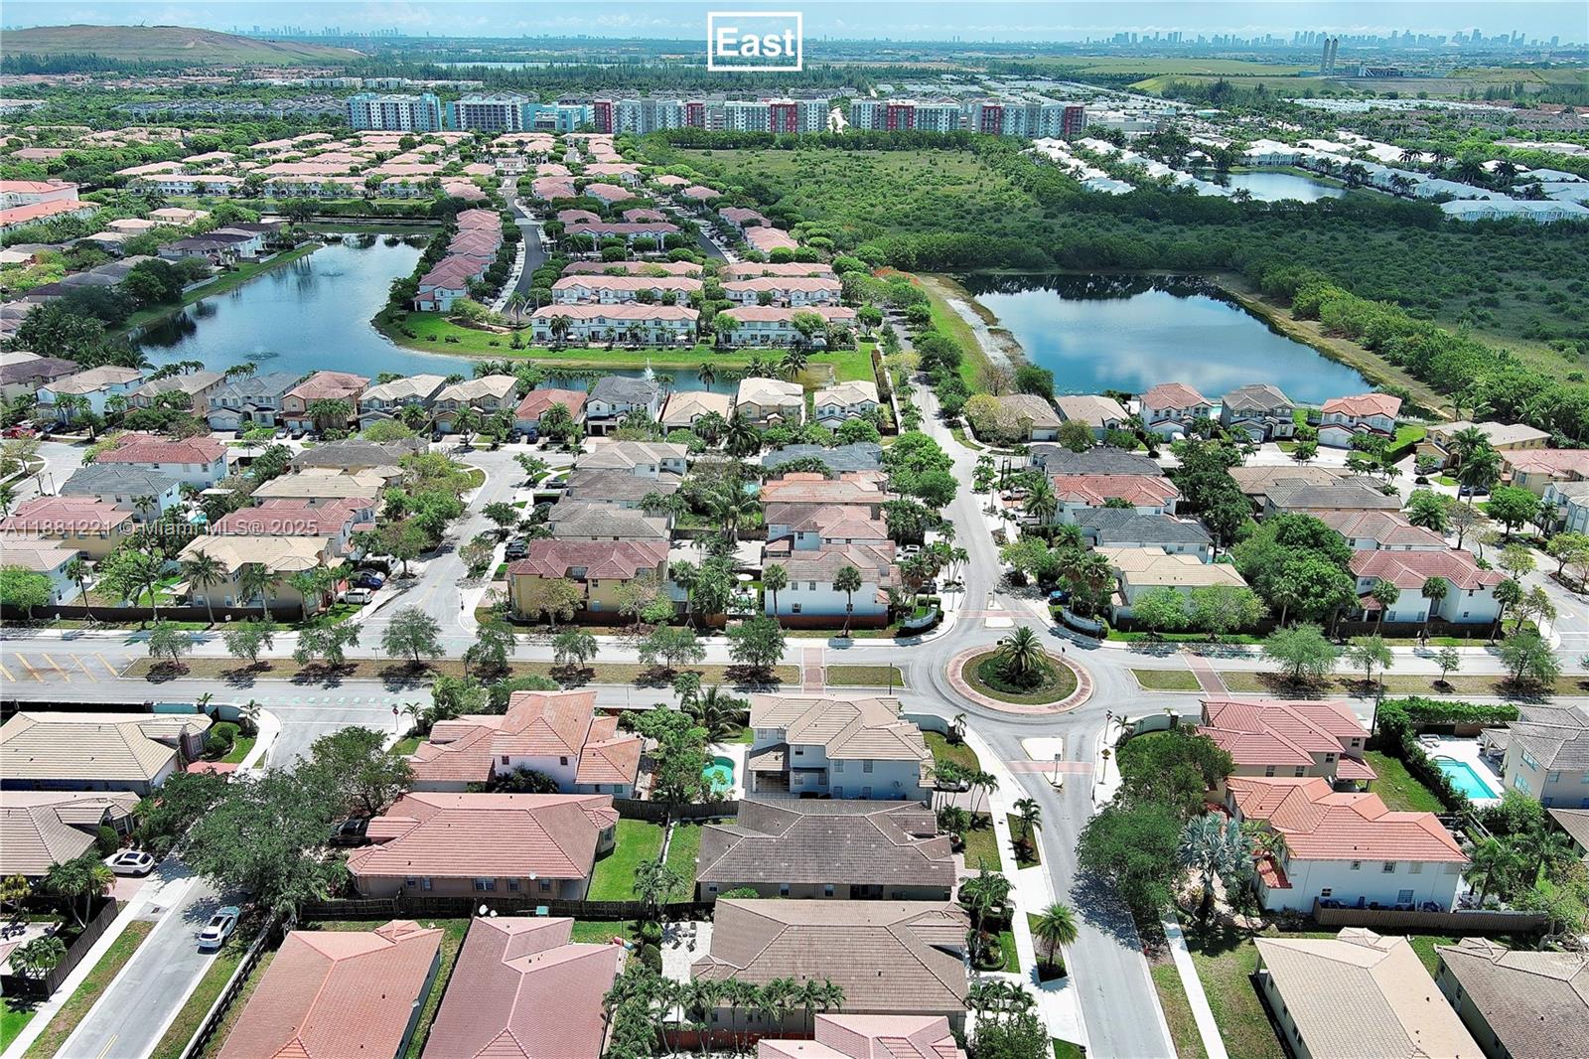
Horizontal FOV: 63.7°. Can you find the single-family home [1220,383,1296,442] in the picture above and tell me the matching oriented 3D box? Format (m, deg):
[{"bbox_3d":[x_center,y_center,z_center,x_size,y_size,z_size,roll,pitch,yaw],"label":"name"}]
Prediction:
[{"bbox_3d":[95.176,-24.990,264.173,13.800,7.700,23.151,3,21,7],"label":"single-family home"}]

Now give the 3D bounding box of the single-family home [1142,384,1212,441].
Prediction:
[{"bbox_3d":[77.001,-24.780,259.987,14.080,8.330,21.000,1,21,1],"label":"single-family home"}]

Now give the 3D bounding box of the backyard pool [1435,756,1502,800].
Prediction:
[{"bbox_3d":[72.062,27.214,138.417,3.800,1.230,8.670,1,21,0],"label":"backyard pool"}]

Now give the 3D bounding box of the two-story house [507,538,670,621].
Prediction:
[{"bbox_3d":[-28.351,5.937,181.420,22.000,7.700,14.400,0,21,0],"label":"two-story house"}]

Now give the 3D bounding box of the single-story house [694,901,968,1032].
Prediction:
[{"bbox_3d":[3.296,35.742,108.033,23.200,5.500,13.800,0,21,0],"label":"single-story house"}]

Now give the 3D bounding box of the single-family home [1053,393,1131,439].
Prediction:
[{"bbox_3d":[58.790,-22.690,250.730,12.290,5.240,20.340,0,21,0],"label":"single-family home"}]

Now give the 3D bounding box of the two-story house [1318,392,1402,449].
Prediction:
[{"bbox_3d":[112.948,-22.636,255.268,14.080,8.330,20.760,11,23,25],"label":"two-story house"}]

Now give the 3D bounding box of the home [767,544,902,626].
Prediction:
[{"bbox_3d":[5.330,6.460,179.810,19.480,7.970,13.930,1,21,0],"label":"home"}]

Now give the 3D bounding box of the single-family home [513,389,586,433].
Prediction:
[{"bbox_3d":[-48.050,-24.240,252.610,12.190,5.240,19.940,0,21,0],"label":"single-family home"}]

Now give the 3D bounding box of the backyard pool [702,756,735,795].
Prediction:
[{"bbox_3d":[-8.105,26.936,137.267,3.800,1.230,7.940,1,21,0],"label":"backyard pool"}]

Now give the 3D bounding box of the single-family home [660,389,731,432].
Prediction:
[{"bbox_3d":[-19.790,-24.791,264.182,13.100,5.500,21.500,1,21,1],"label":"single-family home"}]

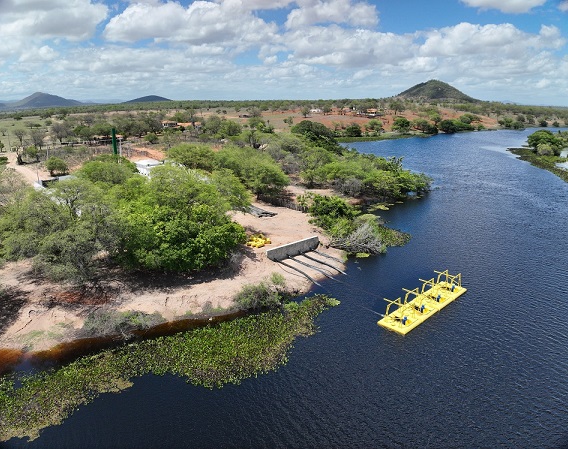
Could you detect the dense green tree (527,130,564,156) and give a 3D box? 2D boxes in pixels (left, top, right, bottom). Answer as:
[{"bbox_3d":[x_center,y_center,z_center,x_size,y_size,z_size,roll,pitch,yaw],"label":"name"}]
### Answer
[{"bbox_3d":[104.360,-32.370,166.130,13.000,9.800,11.800,0,17,0],"label":"dense green tree"}]

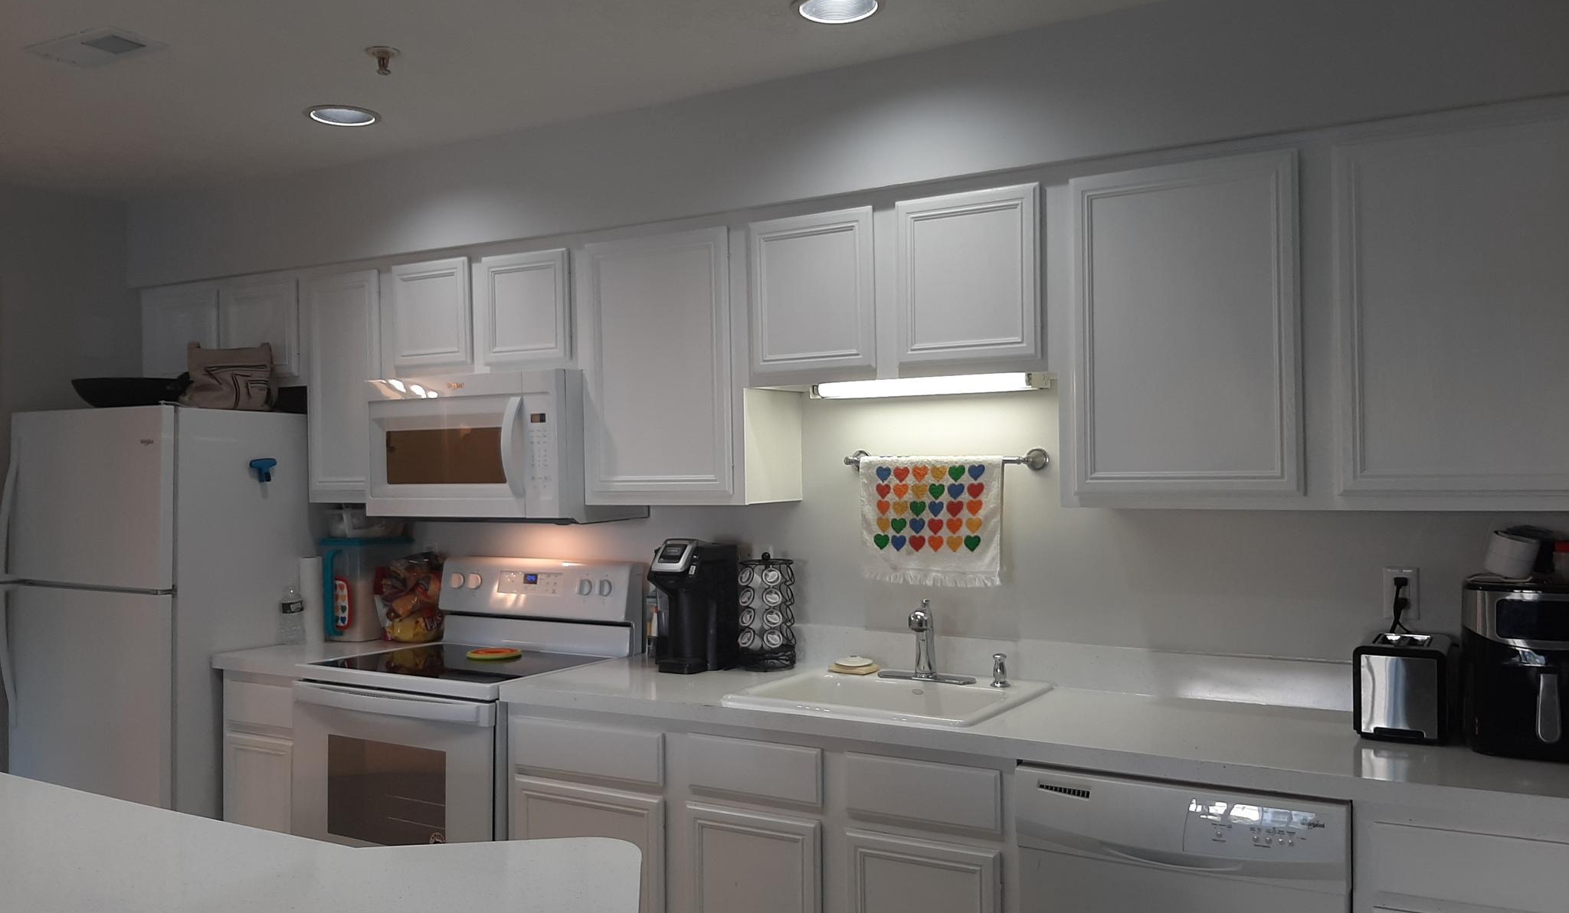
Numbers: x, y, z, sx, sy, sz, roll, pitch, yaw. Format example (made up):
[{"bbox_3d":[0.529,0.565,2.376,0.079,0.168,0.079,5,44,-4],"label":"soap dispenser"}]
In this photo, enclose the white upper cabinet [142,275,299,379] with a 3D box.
[{"bbox_3d":[-1.908,-0.420,4.249,0.900,0.375,0.334,-1,-1,29],"label":"white upper cabinet"}]

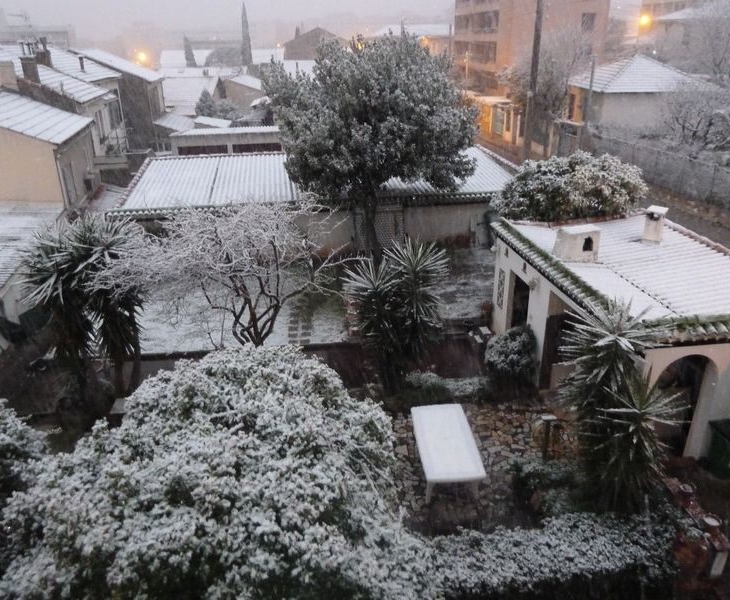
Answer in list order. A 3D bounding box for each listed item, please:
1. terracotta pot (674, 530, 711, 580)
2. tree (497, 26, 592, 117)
[{"bbox_3d":[4.989,3.913,8.754,0.500,0.580,0.500,15,27,34],"label":"terracotta pot"},{"bbox_3d":[15.533,-19.341,50.000,7.200,8.000,6.500,5,23,16],"label":"tree"}]

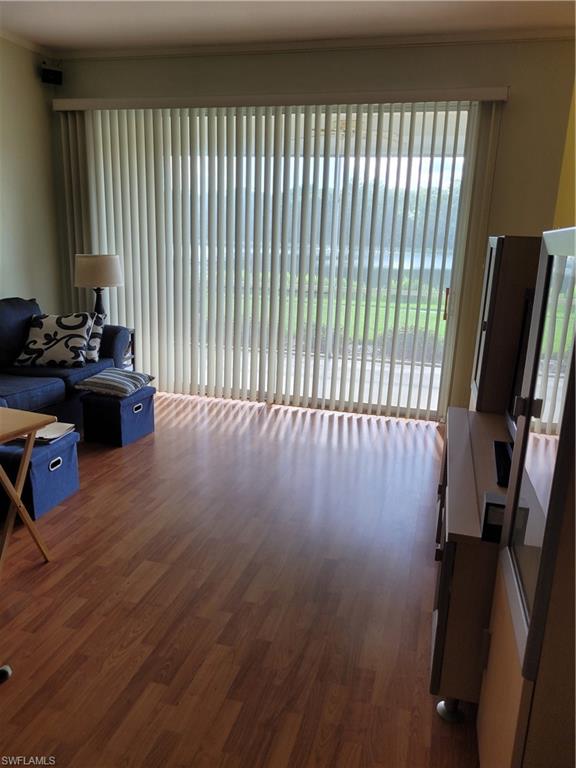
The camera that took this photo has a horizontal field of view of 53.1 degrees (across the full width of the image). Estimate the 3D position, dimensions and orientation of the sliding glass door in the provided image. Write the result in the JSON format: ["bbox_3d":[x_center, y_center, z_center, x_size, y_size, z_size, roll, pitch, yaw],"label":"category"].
[{"bbox_3d":[-0.312,-0.988,4.767,3.377,2.388,0.100,6,15,14],"label":"sliding glass door"}]

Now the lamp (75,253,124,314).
[{"bbox_3d":[-1.555,-0.758,4.741,0.376,0.602,0.376,6,15,14],"label":"lamp"}]

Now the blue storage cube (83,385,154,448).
[{"bbox_3d":[-1.222,0.207,4.181,0.361,0.353,0.361,9,16,25],"label":"blue storage cube"}]

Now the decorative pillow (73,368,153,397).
[{"bbox_3d":[-1.233,-0.029,4.139,0.426,0.125,0.426,9,16,25],"label":"decorative pillow"}]

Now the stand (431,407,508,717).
[{"bbox_3d":[0.864,0.614,2.291,0.537,0.651,1.299,6,15,14],"label":"stand"}]

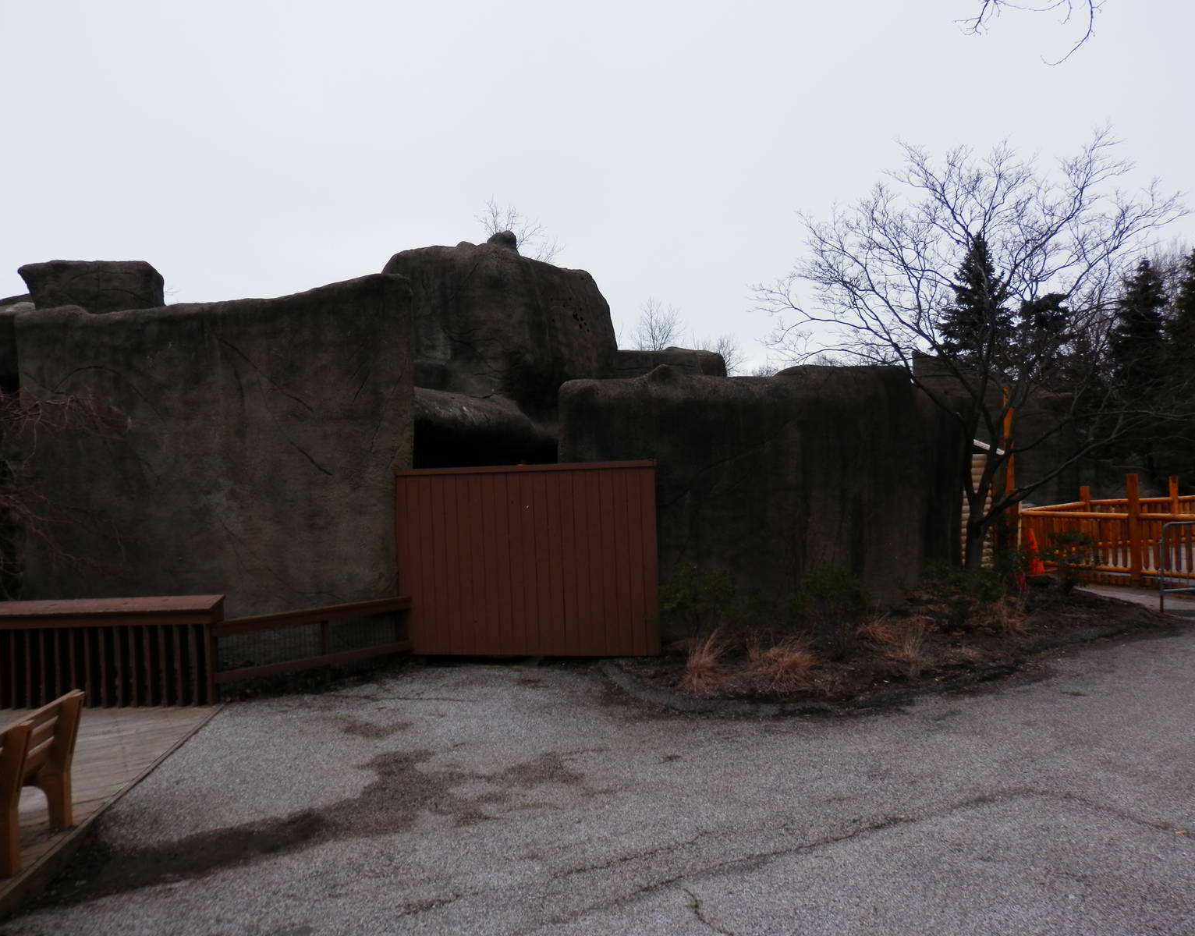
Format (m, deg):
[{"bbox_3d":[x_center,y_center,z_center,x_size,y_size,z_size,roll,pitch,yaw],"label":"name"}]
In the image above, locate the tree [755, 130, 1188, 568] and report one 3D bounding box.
[{"bbox_3d":[4.870,-1.450,11.700,5.600,5.800,5.000,-2,0,0],"label":"tree"}]

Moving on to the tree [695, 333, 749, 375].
[{"bbox_3d":[6.200,-2.500,45.000,3.600,8.000,3.600,-2,0,0],"label":"tree"}]

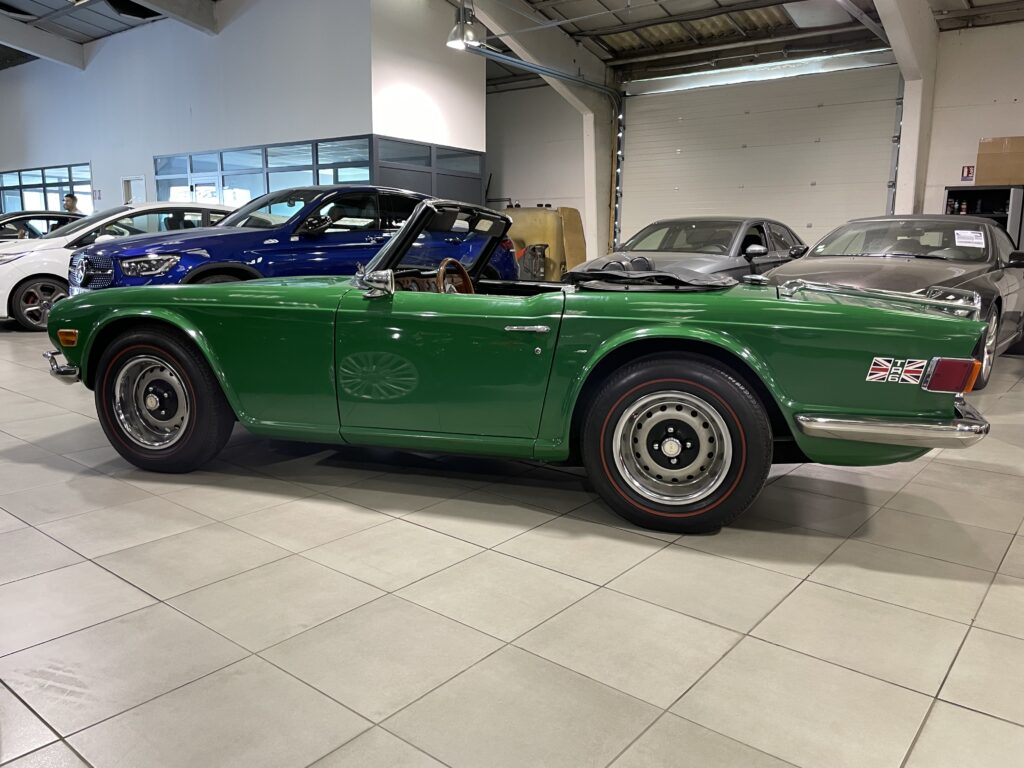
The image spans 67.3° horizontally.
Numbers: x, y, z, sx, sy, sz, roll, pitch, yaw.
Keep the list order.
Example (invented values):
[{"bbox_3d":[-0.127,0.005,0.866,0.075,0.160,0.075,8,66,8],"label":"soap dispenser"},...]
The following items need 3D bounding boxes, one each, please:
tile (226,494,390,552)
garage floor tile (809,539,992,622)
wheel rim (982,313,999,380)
[{"bbox_3d":[-0.740,0.508,2.839,0.445,0.010,0.445,9,13,38],"label":"tile"},{"bbox_3d":[1.226,0.613,2.422,0.445,0.010,0.445,9,13,38],"label":"garage floor tile"},{"bbox_3d":[3.503,-0.293,5.798,0.200,0.510,0.510,9,13,39],"label":"wheel rim"}]

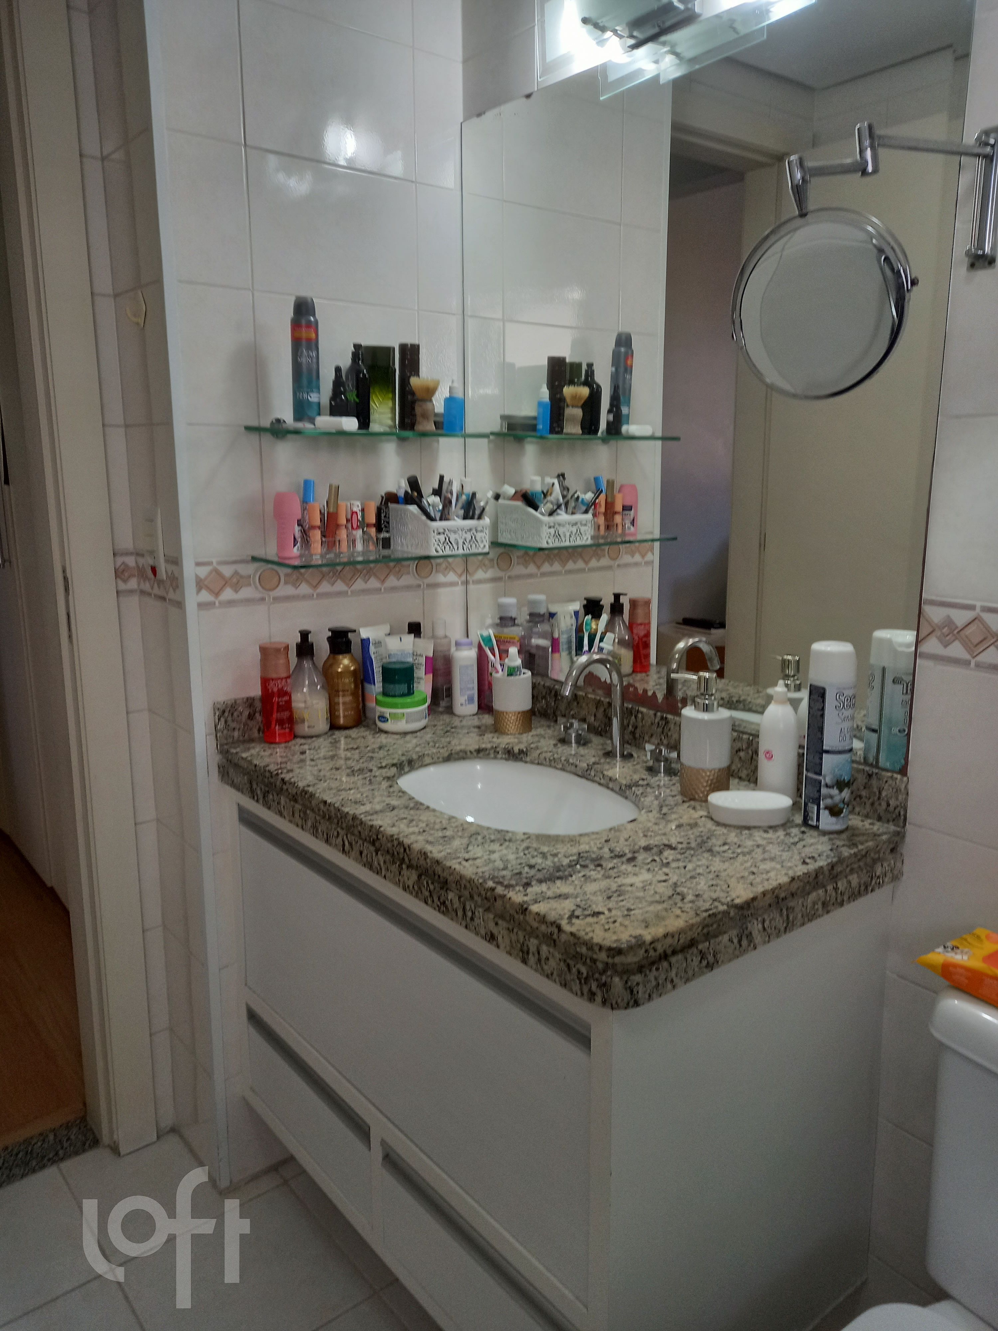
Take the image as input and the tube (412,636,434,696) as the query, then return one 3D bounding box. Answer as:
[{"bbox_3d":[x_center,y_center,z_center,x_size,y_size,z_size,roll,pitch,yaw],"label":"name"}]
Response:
[{"bbox_3d":[-0.138,0.025,1.684,0.054,0.138,0.036,0,12,3],"label":"tube"}]

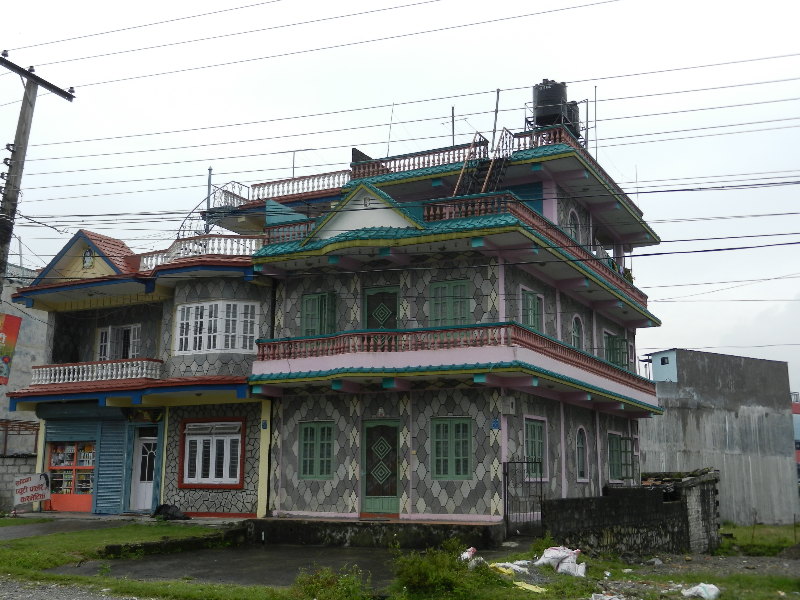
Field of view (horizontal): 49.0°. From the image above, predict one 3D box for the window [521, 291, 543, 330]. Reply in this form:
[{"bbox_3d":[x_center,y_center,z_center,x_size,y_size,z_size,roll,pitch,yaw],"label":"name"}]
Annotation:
[{"bbox_3d":[3.239,0.536,21.628,0.150,1.391,1.476,-5,-13,28],"label":"window"}]

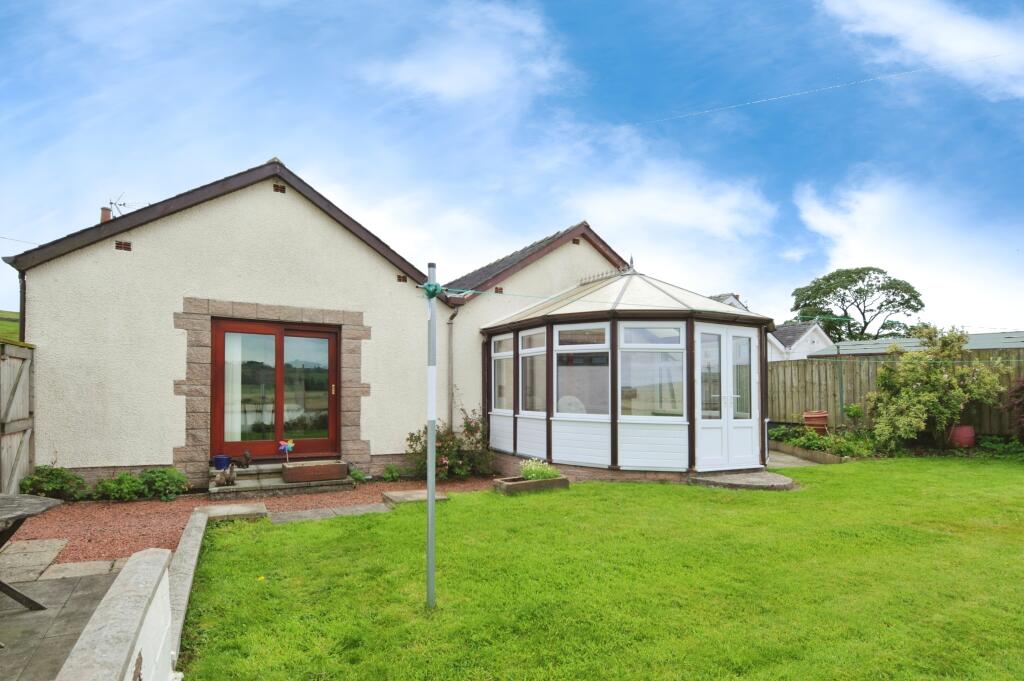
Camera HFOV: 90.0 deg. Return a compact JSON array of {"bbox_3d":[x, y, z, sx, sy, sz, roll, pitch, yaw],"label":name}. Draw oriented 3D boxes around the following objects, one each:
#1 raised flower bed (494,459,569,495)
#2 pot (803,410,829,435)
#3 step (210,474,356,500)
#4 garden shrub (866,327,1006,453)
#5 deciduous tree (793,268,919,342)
[{"bbox_3d":[0.270,1.895,7.264,1.020,0.420,0.430,2,-5,-29],"label":"raised flower bed"},{"bbox_3d":[6.358,1.736,10.700,0.450,0.520,0.450,0,-4,0],"label":"pot"},{"bbox_3d":[-3.264,2.055,7.325,1.820,0.140,0.660,2,-5,-29],"label":"step"},{"bbox_3d":[7.717,0.873,9.300,1.750,2.150,2.050,2,-5,-28],"label":"garden shrub"},{"bbox_3d":[30.302,-0.792,45.000,9.800,11.300,9.500,-3,-5,34],"label":"deciduous tree"}]

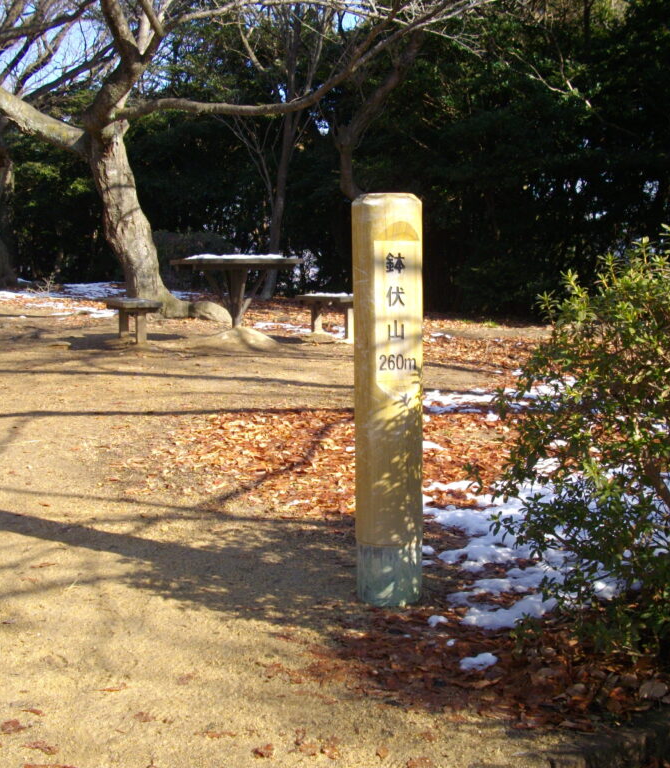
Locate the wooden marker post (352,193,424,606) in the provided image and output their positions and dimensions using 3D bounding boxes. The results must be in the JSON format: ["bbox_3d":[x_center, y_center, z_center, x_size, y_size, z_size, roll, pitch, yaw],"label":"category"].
[{"bbox_3d":[0.170,0.051,3.504,0.218,1.296,0.218,-4,9,-20],"label":"wooden marker post"}]

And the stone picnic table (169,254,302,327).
[{"bbox_3d":[-1.040,-0.957,11.470,1.220,0.700,0.950,-3,9,-17],"label":"stone picnic table"}]

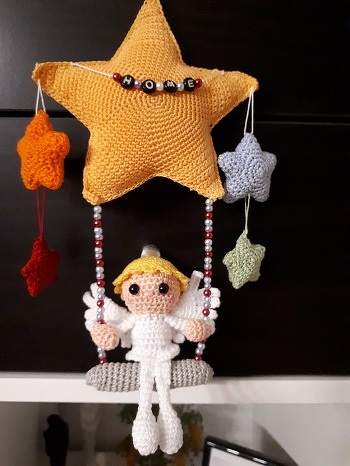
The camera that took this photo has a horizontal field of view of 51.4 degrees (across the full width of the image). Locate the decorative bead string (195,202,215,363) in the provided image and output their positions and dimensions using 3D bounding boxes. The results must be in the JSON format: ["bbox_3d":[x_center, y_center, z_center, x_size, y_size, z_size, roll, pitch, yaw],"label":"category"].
[{"bbox_3d":[0.027,0.043,0.333,0.015,0.148,0.009,2,3,0],"label":"decorative bead string"}]

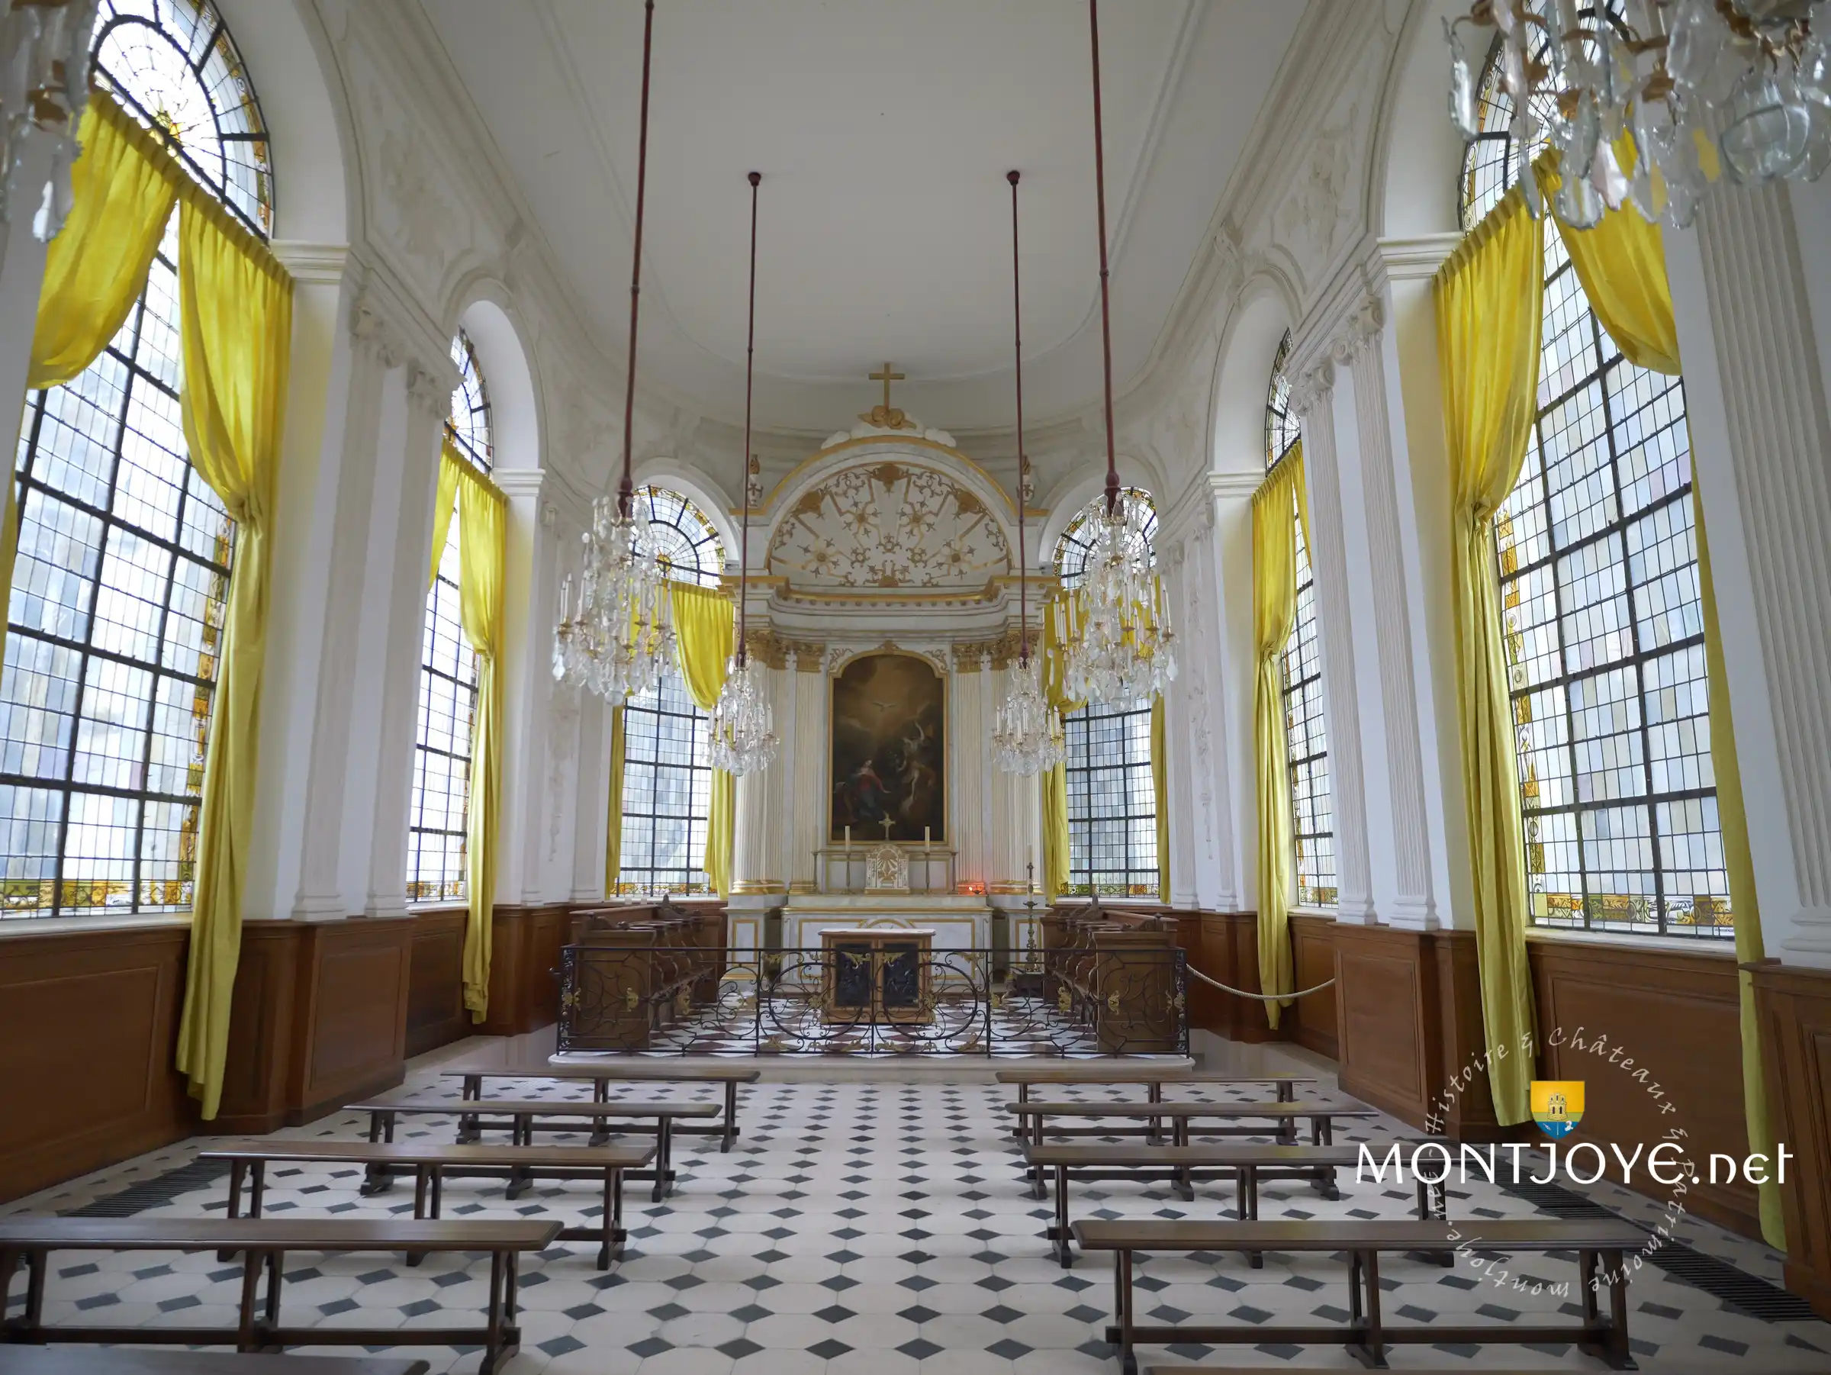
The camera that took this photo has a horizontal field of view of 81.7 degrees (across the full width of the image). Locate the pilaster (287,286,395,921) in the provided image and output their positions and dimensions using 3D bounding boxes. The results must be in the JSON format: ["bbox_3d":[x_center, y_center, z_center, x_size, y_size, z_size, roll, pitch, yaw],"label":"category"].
[{"bbox_3d":[-4.206,-0.607,7.981,0.140,4.698,0.592,0,-11,-1],"label":"pilaster"}]

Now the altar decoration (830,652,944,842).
[{"bbox_3d":[-0.418,0.914,16.545,1.862,3.013,0.150,0,-11,-1],"label":"altar decoration"}]

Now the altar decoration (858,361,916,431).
[{"bbox_3d":[-0.450,-4.634,16.836,0.822,1.149,0.280,0,-11,-1],"label":"altar decoration"}]

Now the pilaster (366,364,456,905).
[{"bbox_3d":[-4.217,-0.421,8.961,0.140,4.698,0.592,0,-11,-1],"label":"pilaster"}]

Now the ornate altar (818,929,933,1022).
[{"bbox_3d":[-0.420,3.264,11.995,1.287,0.982,0.650,0,-11,-1],"label":"ornate altar"}]

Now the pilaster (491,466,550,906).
[{"bbox_3d":[-4.774,-0.084,12.437,0.650,5.184,0.320,0,-11,-1],"label":"pilaster"}]

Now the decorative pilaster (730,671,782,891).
[{"bbox_3d":[-2.334,1.295,15.118,0.680,3.272,0.420,3,-11,-12],"label":"decorative pilaster"}]

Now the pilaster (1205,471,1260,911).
[{"bbox_3d":[3.867,-0.024,12.548,0.656,5.216,0.320,0,-11,-1],"label":"pilaster"}]

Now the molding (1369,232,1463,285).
[{"bbox_3d":[3.817,-3.234,7.987,0.656,0.336,0.150,0,-11,-1],"label":"molding"}]

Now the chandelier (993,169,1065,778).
[{"bbox_3d":[1.181,-2.498,11.479,0.747,6.955,0.747,0,-11,-1],"label":"chandelier"}]

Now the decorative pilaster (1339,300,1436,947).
[{"bbox_3d":[3.586,-0.626,8.074,0.140,4.698,0.592,0,-11,-1],"label":"decorative pilaster"}]

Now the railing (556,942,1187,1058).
[{"bbox_3d":[-0.369,2.824,9.557,5.590,0.933,0.341,0,-11,-1],"label":"railing"}]

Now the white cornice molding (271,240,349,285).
[{"bbox_3d":[-4.675,-3.251,8.209,0.611,0.364,0.250,0,-11,-1],"label":"white cornice molding"}]

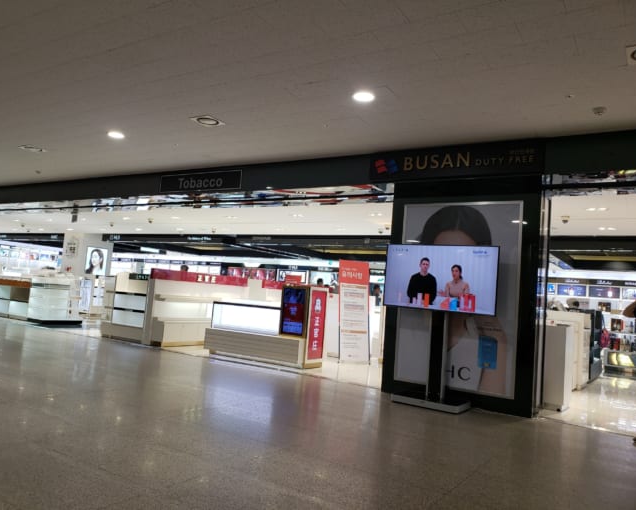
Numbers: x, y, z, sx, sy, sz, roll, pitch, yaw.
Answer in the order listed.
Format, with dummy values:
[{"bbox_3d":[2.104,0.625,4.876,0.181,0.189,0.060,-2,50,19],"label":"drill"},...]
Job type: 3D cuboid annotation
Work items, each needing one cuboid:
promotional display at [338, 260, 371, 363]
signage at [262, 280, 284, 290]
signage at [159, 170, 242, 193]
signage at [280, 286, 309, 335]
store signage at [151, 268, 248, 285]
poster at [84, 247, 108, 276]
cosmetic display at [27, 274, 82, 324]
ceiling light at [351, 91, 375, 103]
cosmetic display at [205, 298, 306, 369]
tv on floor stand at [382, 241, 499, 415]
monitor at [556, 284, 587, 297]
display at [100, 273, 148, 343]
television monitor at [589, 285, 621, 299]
[{"bbox_3d":[0.676,1.016,9.172,0.600,1.830,0.200,4,-8,-12],"label":"promotional display"},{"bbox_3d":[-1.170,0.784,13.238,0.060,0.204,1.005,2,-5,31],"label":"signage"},{"bbox_3d":[-2.095,-1.279,8.941,1.888,0.305,0.060,2,-5,31],"label":"signage"},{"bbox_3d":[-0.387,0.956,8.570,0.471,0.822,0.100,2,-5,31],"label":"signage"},{"bbox_3d":[-2.383,0.488,10.519,2.210,0.195,0.120,7,-4,-43],"label":"store signage"},{"bbox_3d":[-8.254,0.266,19.125,0.060,1.000,0.850,2,-5,31],"label":"poster"},{"bbox_3d":[-6.499,1.126,12.659,0.680,1.120,0.970,2,-5,31],"label":"cosmetic display"},{"bbox_3d":[0.445,-1.547,4.970,0.200,0.040,0.200,4,-3,0],"label":"ceiling light"},{"bbox_3d":[-0.989,1.342,8.879,2.040,0.930,0.500,2,-3,27],"label":"cosmetic display"},{"bbox_3d":[1.455,0.842,6.324,1.460,1.970,0.420,2,-4,33],"label":"tv on floor stand"},{"bbox_3d":[7.681,1.089,15.461,0.784,0.318,0.060,2,-5,31],"label":"monitor"},{"bbox_3d":[-3.719,1.043,10.372,1.280,1.330,0.500,2,-4,32],"label":"display"},{"bbox_3d":[5.775,0.755,10.283,0.540,0.220,0.060,2,-4,32],"label":"television monitor"}]

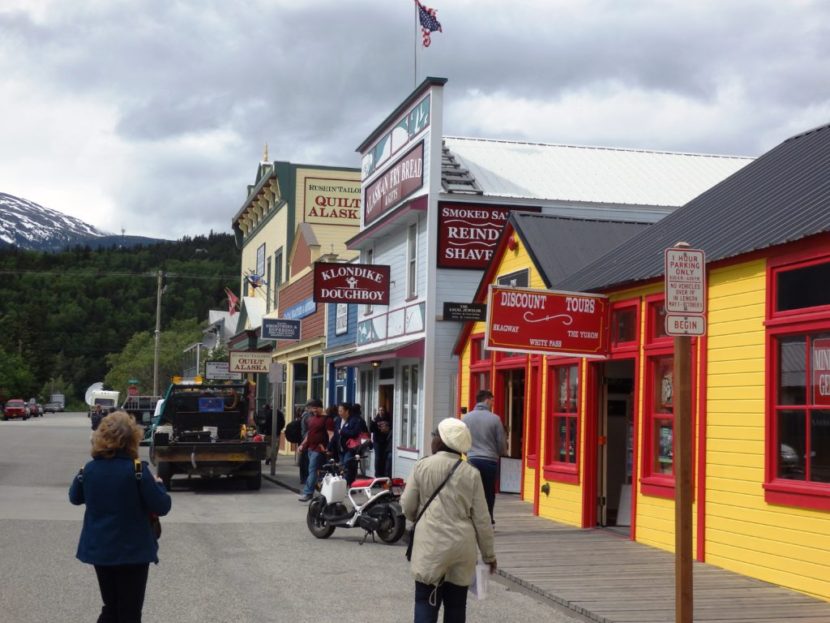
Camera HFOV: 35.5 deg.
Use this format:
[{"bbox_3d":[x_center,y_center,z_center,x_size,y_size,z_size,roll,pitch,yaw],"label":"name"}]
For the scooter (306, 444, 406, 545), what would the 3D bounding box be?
[{"bbox_3d":[-0.720,2.304,16.014,1.800,1.070,0.730,-3,-6,43],"label":"scooter"}]

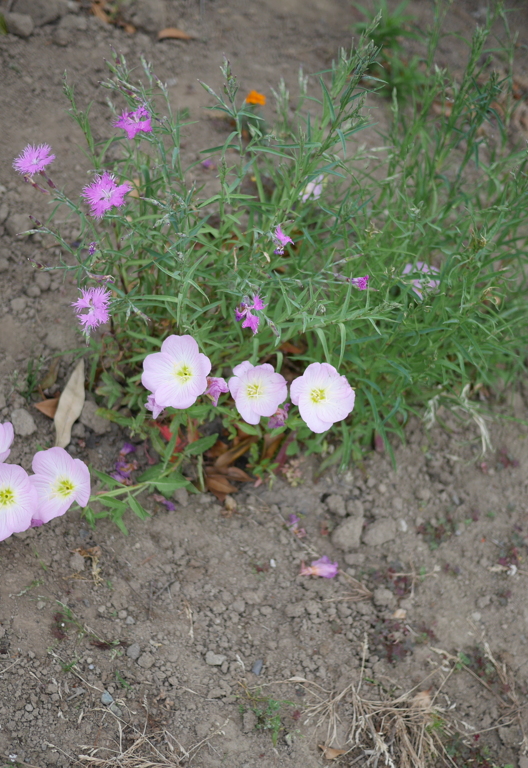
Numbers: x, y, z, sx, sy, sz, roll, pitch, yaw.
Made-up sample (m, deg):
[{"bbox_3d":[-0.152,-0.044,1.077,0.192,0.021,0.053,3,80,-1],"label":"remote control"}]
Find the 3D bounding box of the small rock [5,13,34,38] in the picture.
[{"bbox_3d":[-0.268,-0.394,1.297,0.032,0.020,0.025,5,55,-18],"label":"small rock"}]

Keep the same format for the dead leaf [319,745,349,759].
[{"bbox_3d":[0.048,0.249,0.805,0.018,0.006,0.011,10,51,9],"label":"dead leaf"}]

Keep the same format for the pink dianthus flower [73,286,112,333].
[{"bbox_3d":[-0.134,-0.058,0.920,0.030,0.013,0.035,0,85,0],"label":"pink dianthus flower"}]

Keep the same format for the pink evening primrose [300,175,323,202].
[{"bbox_3d":[0.041,-0.170,1.029,0.032,0.018,0.030,-4,48,4],"label":"pink evening primrose"}]

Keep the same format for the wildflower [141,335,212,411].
[{"bbox_3d":[-0.067,-0.009,0.900,0.053,0.026,0.056,0,75,17],"label":"wildflower"}]

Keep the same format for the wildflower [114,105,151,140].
[{"bbox_3d":[-0.106,-0.212,0.960,0.031,0.015,0.030,0,50,0],"label":"wildflower"}]

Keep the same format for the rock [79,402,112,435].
[{"bbox_3d":[-0.140,0.029,0.986,0.028,0.015,0.025,0,50,0],"label":"rock"}]

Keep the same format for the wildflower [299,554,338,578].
[{"bbox_3d":[0.040,0.130,0.845,0.027,0.012,0.014,-3,48,-3],"label":"wildflower"}]

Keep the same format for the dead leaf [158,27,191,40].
[{"bbox_3d":[-0.100,-0.387,1.309,0.036,0.010,0.014,0,48,0],"label":"dead leaf"}]

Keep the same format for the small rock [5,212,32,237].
[{"bbox_3d":[-0.236,-0.154,1.139,0.027,0.015,0.024,0,50,0],"label":"small rock"}]

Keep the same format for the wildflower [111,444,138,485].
[{"bbox_3d":[-0.114,0.065,0.970,0.024,0.014,0.033,0,50,0],"label":"wildflower"}]

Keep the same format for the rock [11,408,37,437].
[{"bbox_3d":[-0.190,0.030,0.934,0.019,0.013,0.018,0,48,0],"label":"rock"}]

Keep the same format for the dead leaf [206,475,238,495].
[{"bbox_3d":[-0.033,0.080,0.946,0.028,0.008,0.014,19,53,15],"label":"dead leaf"}]

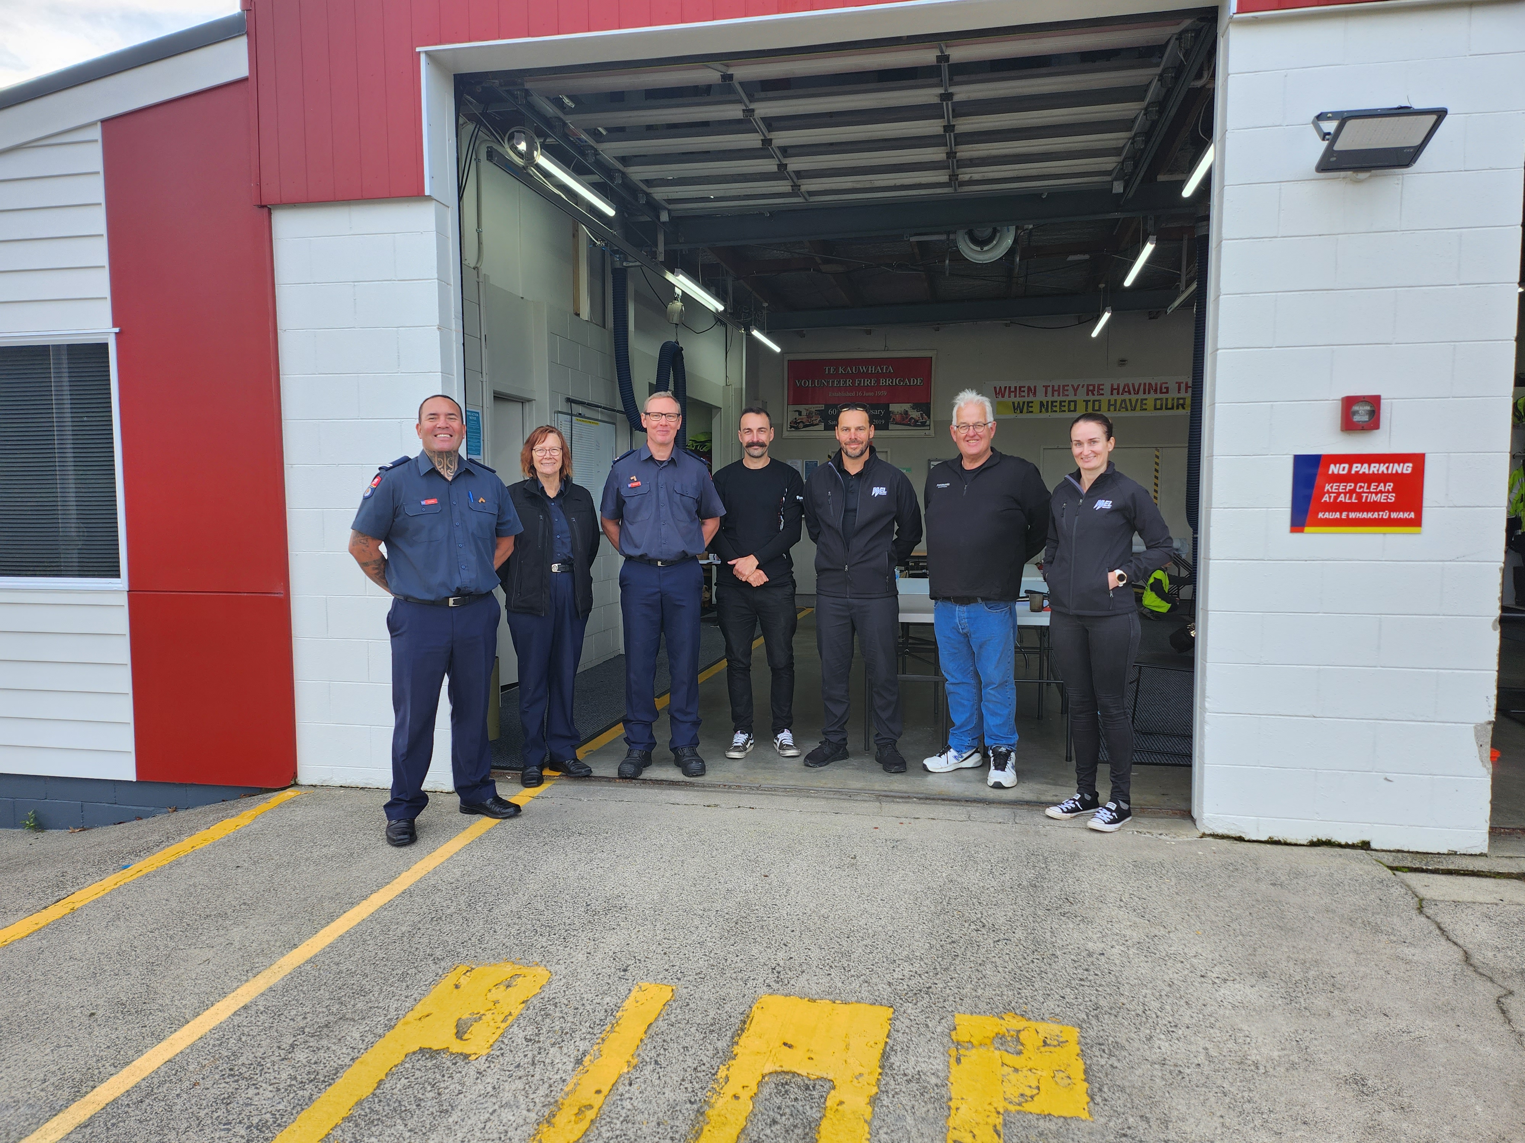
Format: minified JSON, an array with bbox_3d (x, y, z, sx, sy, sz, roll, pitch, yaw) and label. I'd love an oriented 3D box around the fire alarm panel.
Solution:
[{"bbox_3d":[2.199,-0.580,3.887,0.120,0.125,0.050,1,4,12],"label":"fire alarm panel"}]

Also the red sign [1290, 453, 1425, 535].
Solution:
[{"bbox_3d":[2.211,-0.287,3.927,0.450,0.295,0.010,1,4,12],"label":"red sign"}]

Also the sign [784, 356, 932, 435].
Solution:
[{"bbox_3d":[1.299,-2.389,14.297,2.040,1.100,0.040,1,4,12],"label":"sign"}]

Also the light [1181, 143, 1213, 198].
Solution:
[{"bbox_3d":[2.210,-2.072,5.171,0.080,0.085,1.530,1,4,12],"label":"light"}]

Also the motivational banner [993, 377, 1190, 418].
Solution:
[{"bbox_3d":[4.832,-2.236,13.541,3.900,0.490,0.020,1,4,12],"label":"motivational banner"}]

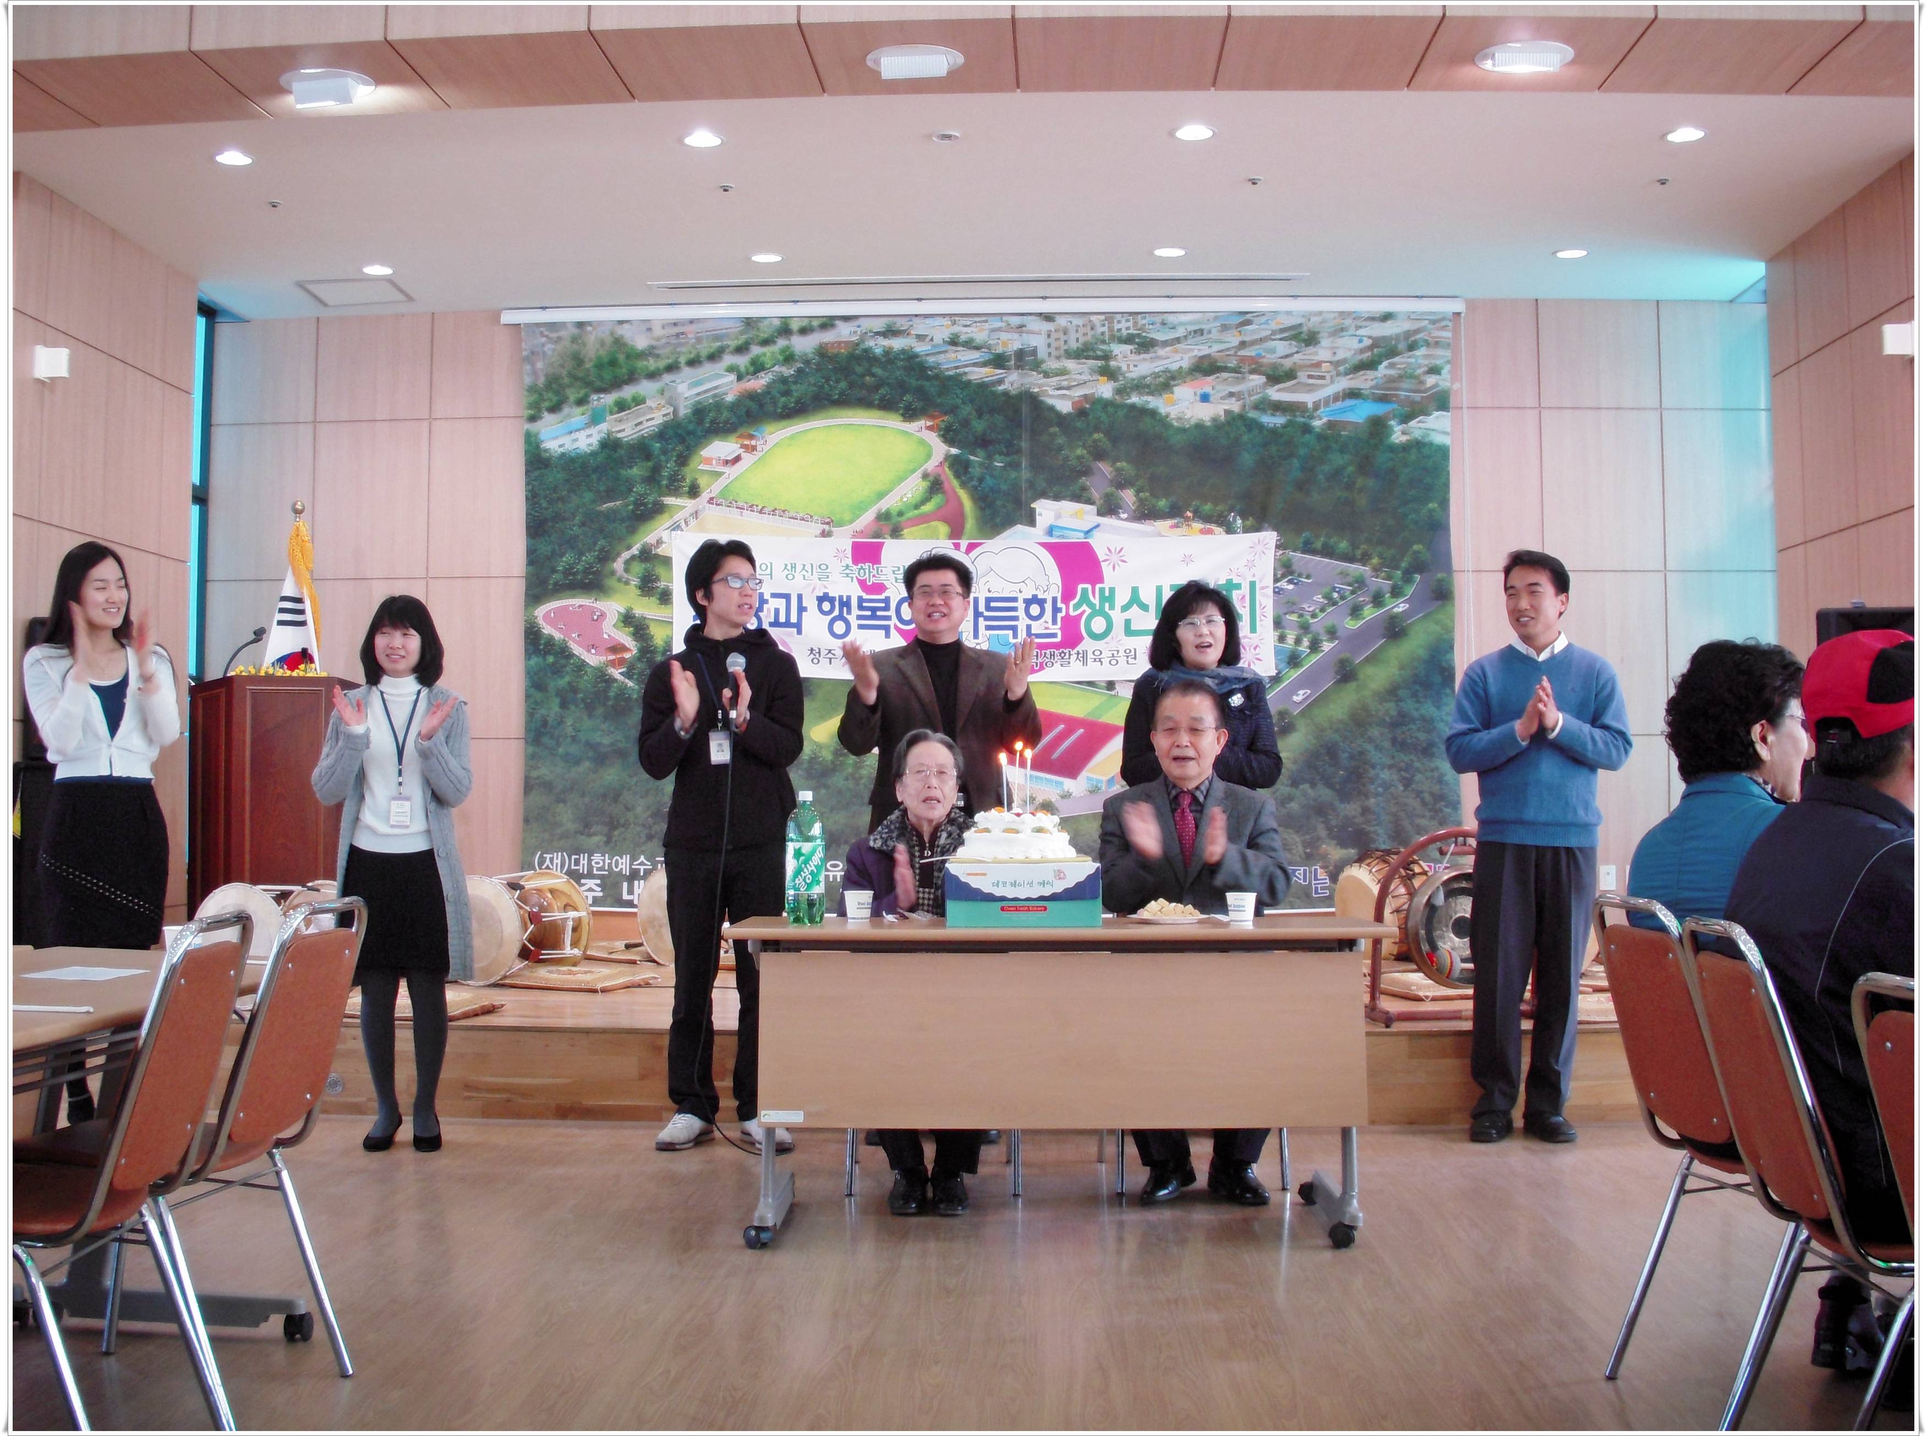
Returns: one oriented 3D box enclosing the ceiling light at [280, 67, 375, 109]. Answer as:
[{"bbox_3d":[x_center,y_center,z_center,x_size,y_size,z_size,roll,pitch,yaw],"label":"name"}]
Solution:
[{"bbox_3d":[-1.950,-1.932,6.470,0.280,0.085,0.270,0,-2,2],"label":"ceiling light"}]

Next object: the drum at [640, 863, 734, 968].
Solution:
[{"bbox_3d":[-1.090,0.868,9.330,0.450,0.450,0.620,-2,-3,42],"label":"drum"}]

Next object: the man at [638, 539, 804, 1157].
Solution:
[{"bbox_3d":[-0.690,0.371,6.000,0.475,1.745,0.420,0,-2,-6],"label":"man"}]

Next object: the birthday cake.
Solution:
[{"bbox_3d":[0.128,0.277,4.970,0.290,0.123,0.290,0,-2,0],"label":"birthday cake"}]

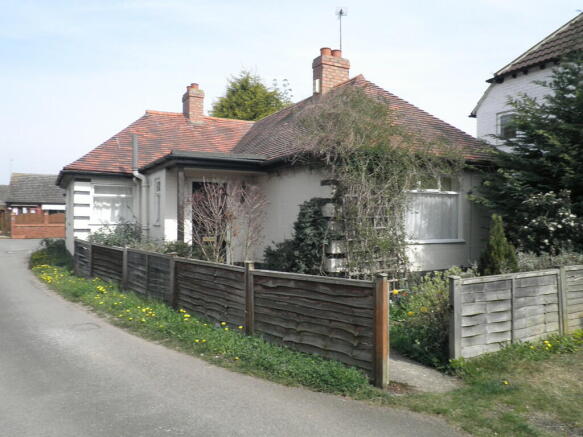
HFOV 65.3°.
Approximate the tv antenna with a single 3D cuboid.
[{"bbox_3d":[1.254,-4.639,11.400,0.320,1.200,0.550,0,-1,-2],"label":"tv antenna"}]

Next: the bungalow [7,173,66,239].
[{"bbox_3d":[-17.512,-0.946,36.511,8.500,4.850,8.000,0,-1,-28],"label":"bungalow"}]

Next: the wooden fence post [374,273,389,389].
[{"bbox_3d":[0.766,0.954,3.870,0.080,0.980,0.080,0,-1,-41],"label":"wooden fence post"}]

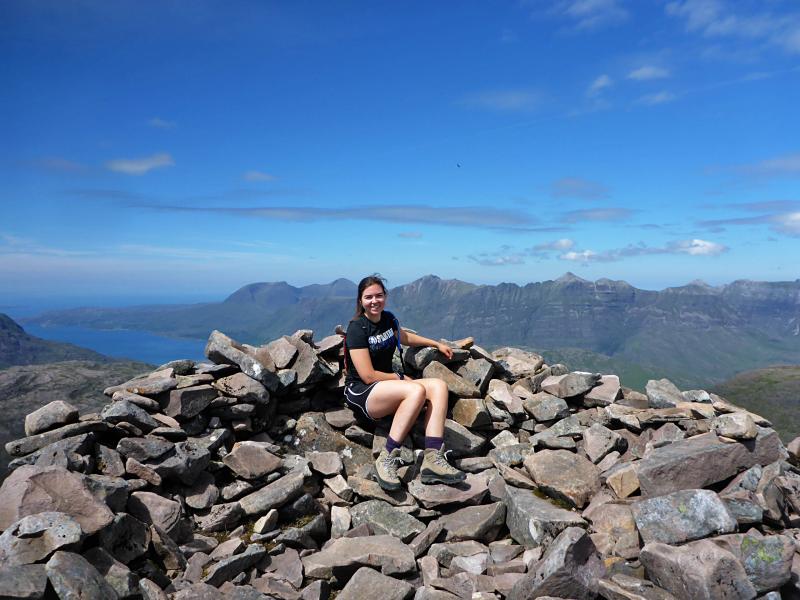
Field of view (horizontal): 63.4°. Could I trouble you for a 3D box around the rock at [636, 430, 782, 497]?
[{"bbox_3d":[1.584,0.842,3.350,0.670,0.155,0.260,-15,13,7],"label":"rock"}]

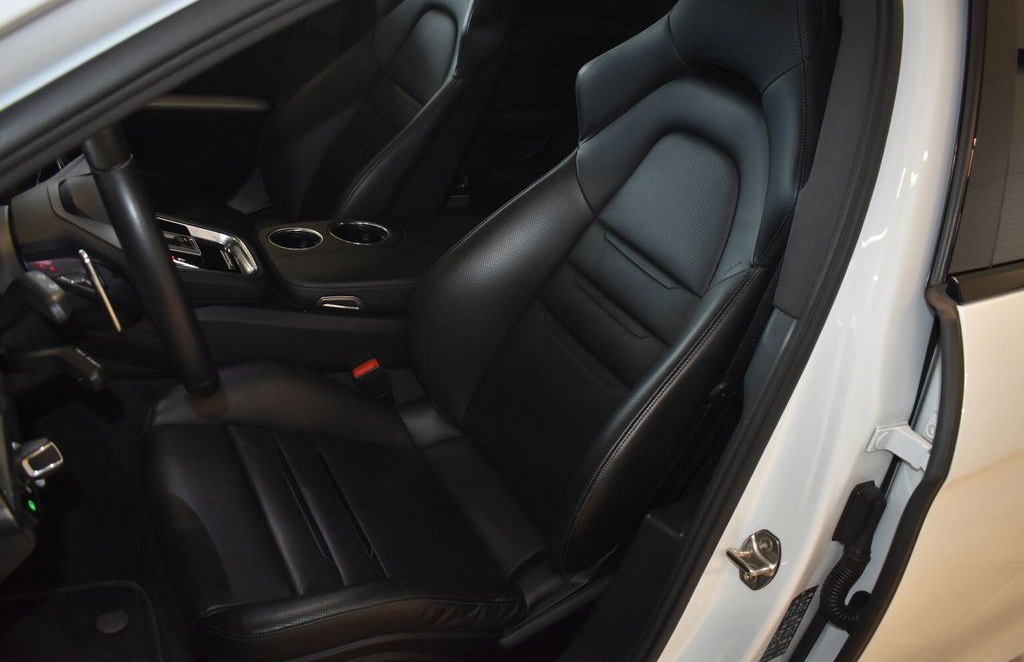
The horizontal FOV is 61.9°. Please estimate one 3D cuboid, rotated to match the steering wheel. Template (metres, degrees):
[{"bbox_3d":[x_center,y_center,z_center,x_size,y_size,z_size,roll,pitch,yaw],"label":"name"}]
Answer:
[{"bbox_3d":[-0.361,-0.089,0.774,0.085,0.370,0.370,-23,40,-19],"label":"steering wheel"}]

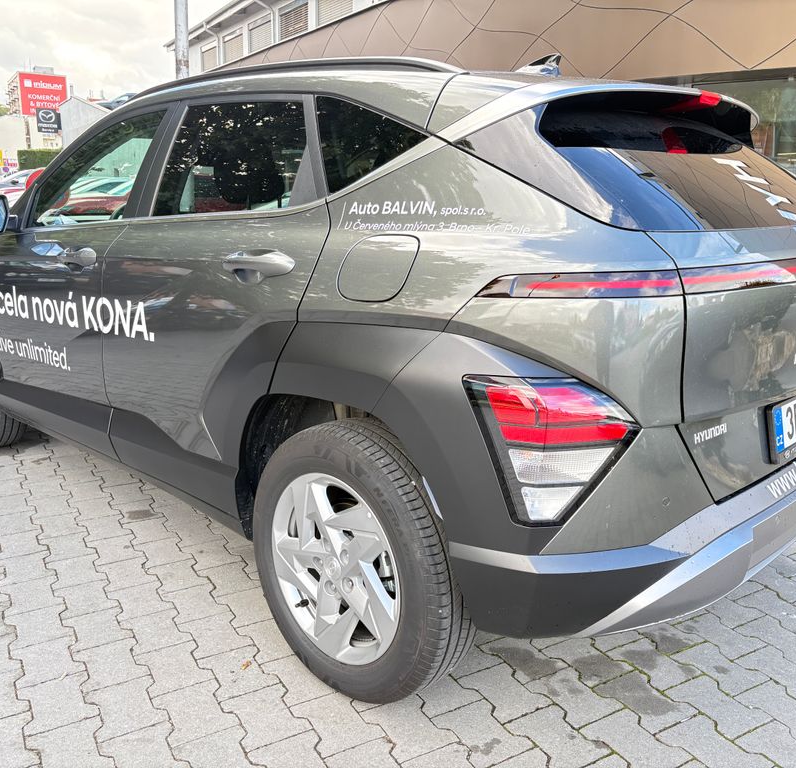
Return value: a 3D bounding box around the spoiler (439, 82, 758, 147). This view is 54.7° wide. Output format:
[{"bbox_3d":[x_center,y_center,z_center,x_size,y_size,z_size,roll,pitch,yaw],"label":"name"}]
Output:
[{"bbox_3d":[0.663,-0.685,2.012,0.340,0.175,1.330,13,18,43],"label":"spoiler"}]

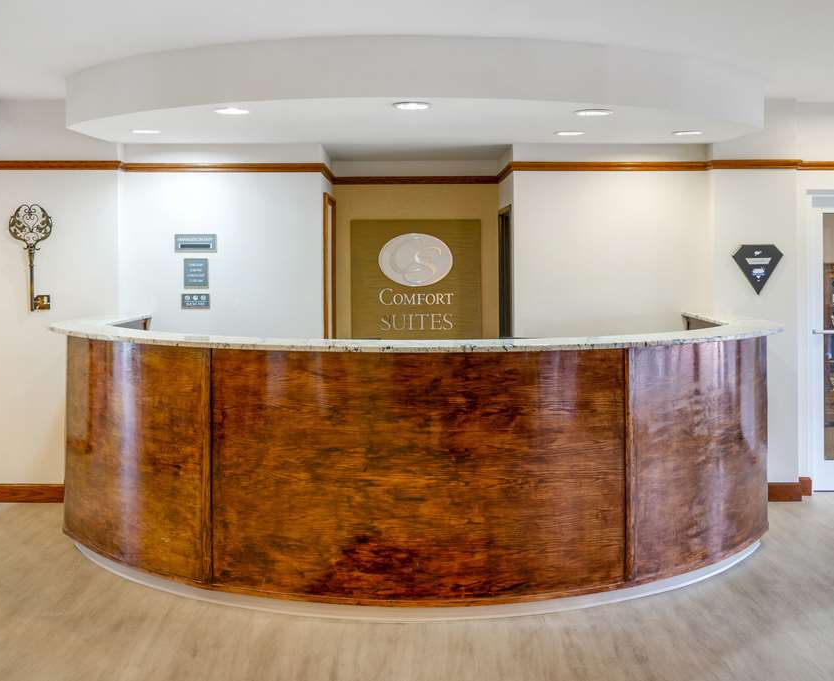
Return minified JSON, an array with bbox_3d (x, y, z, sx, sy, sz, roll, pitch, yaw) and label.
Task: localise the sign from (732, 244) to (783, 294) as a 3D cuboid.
[{"bbox_3d":[2.176,-0.449,4.890,0.325,0.322,0.020,0,3,0],"label":"sign"}]

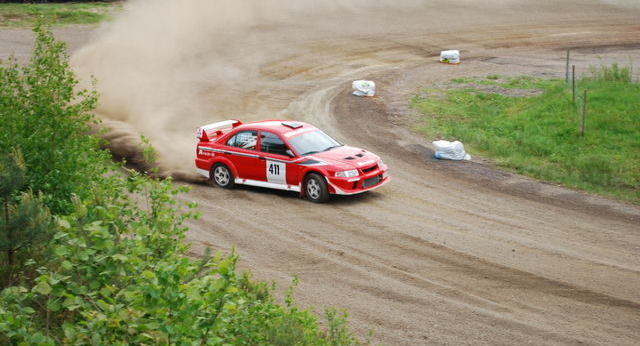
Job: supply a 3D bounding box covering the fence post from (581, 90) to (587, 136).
[{"bbox_3d":[6.687,-1.534,37.000,0.060,1.160,0.060,4,12,0],"label":"fence post"}]

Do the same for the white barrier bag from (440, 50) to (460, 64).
[{"bbox_3d":[4.490,-3.998,50.200,0.680,0.430,0.550,-1,12,-3],"label":"white barrier bag"}]

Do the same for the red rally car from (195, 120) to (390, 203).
[{"bbox_3d":[-0.614,-0.316,30.822,4.350,1.400,1.770,8,14,38],"label":"red rally car"}]

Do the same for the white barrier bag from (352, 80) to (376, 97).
[{"bbox_3d":[1.315,-2.490,43.100,0.690,0.440,0.550,-1,12,-3],"label":"white barrier bag"}]

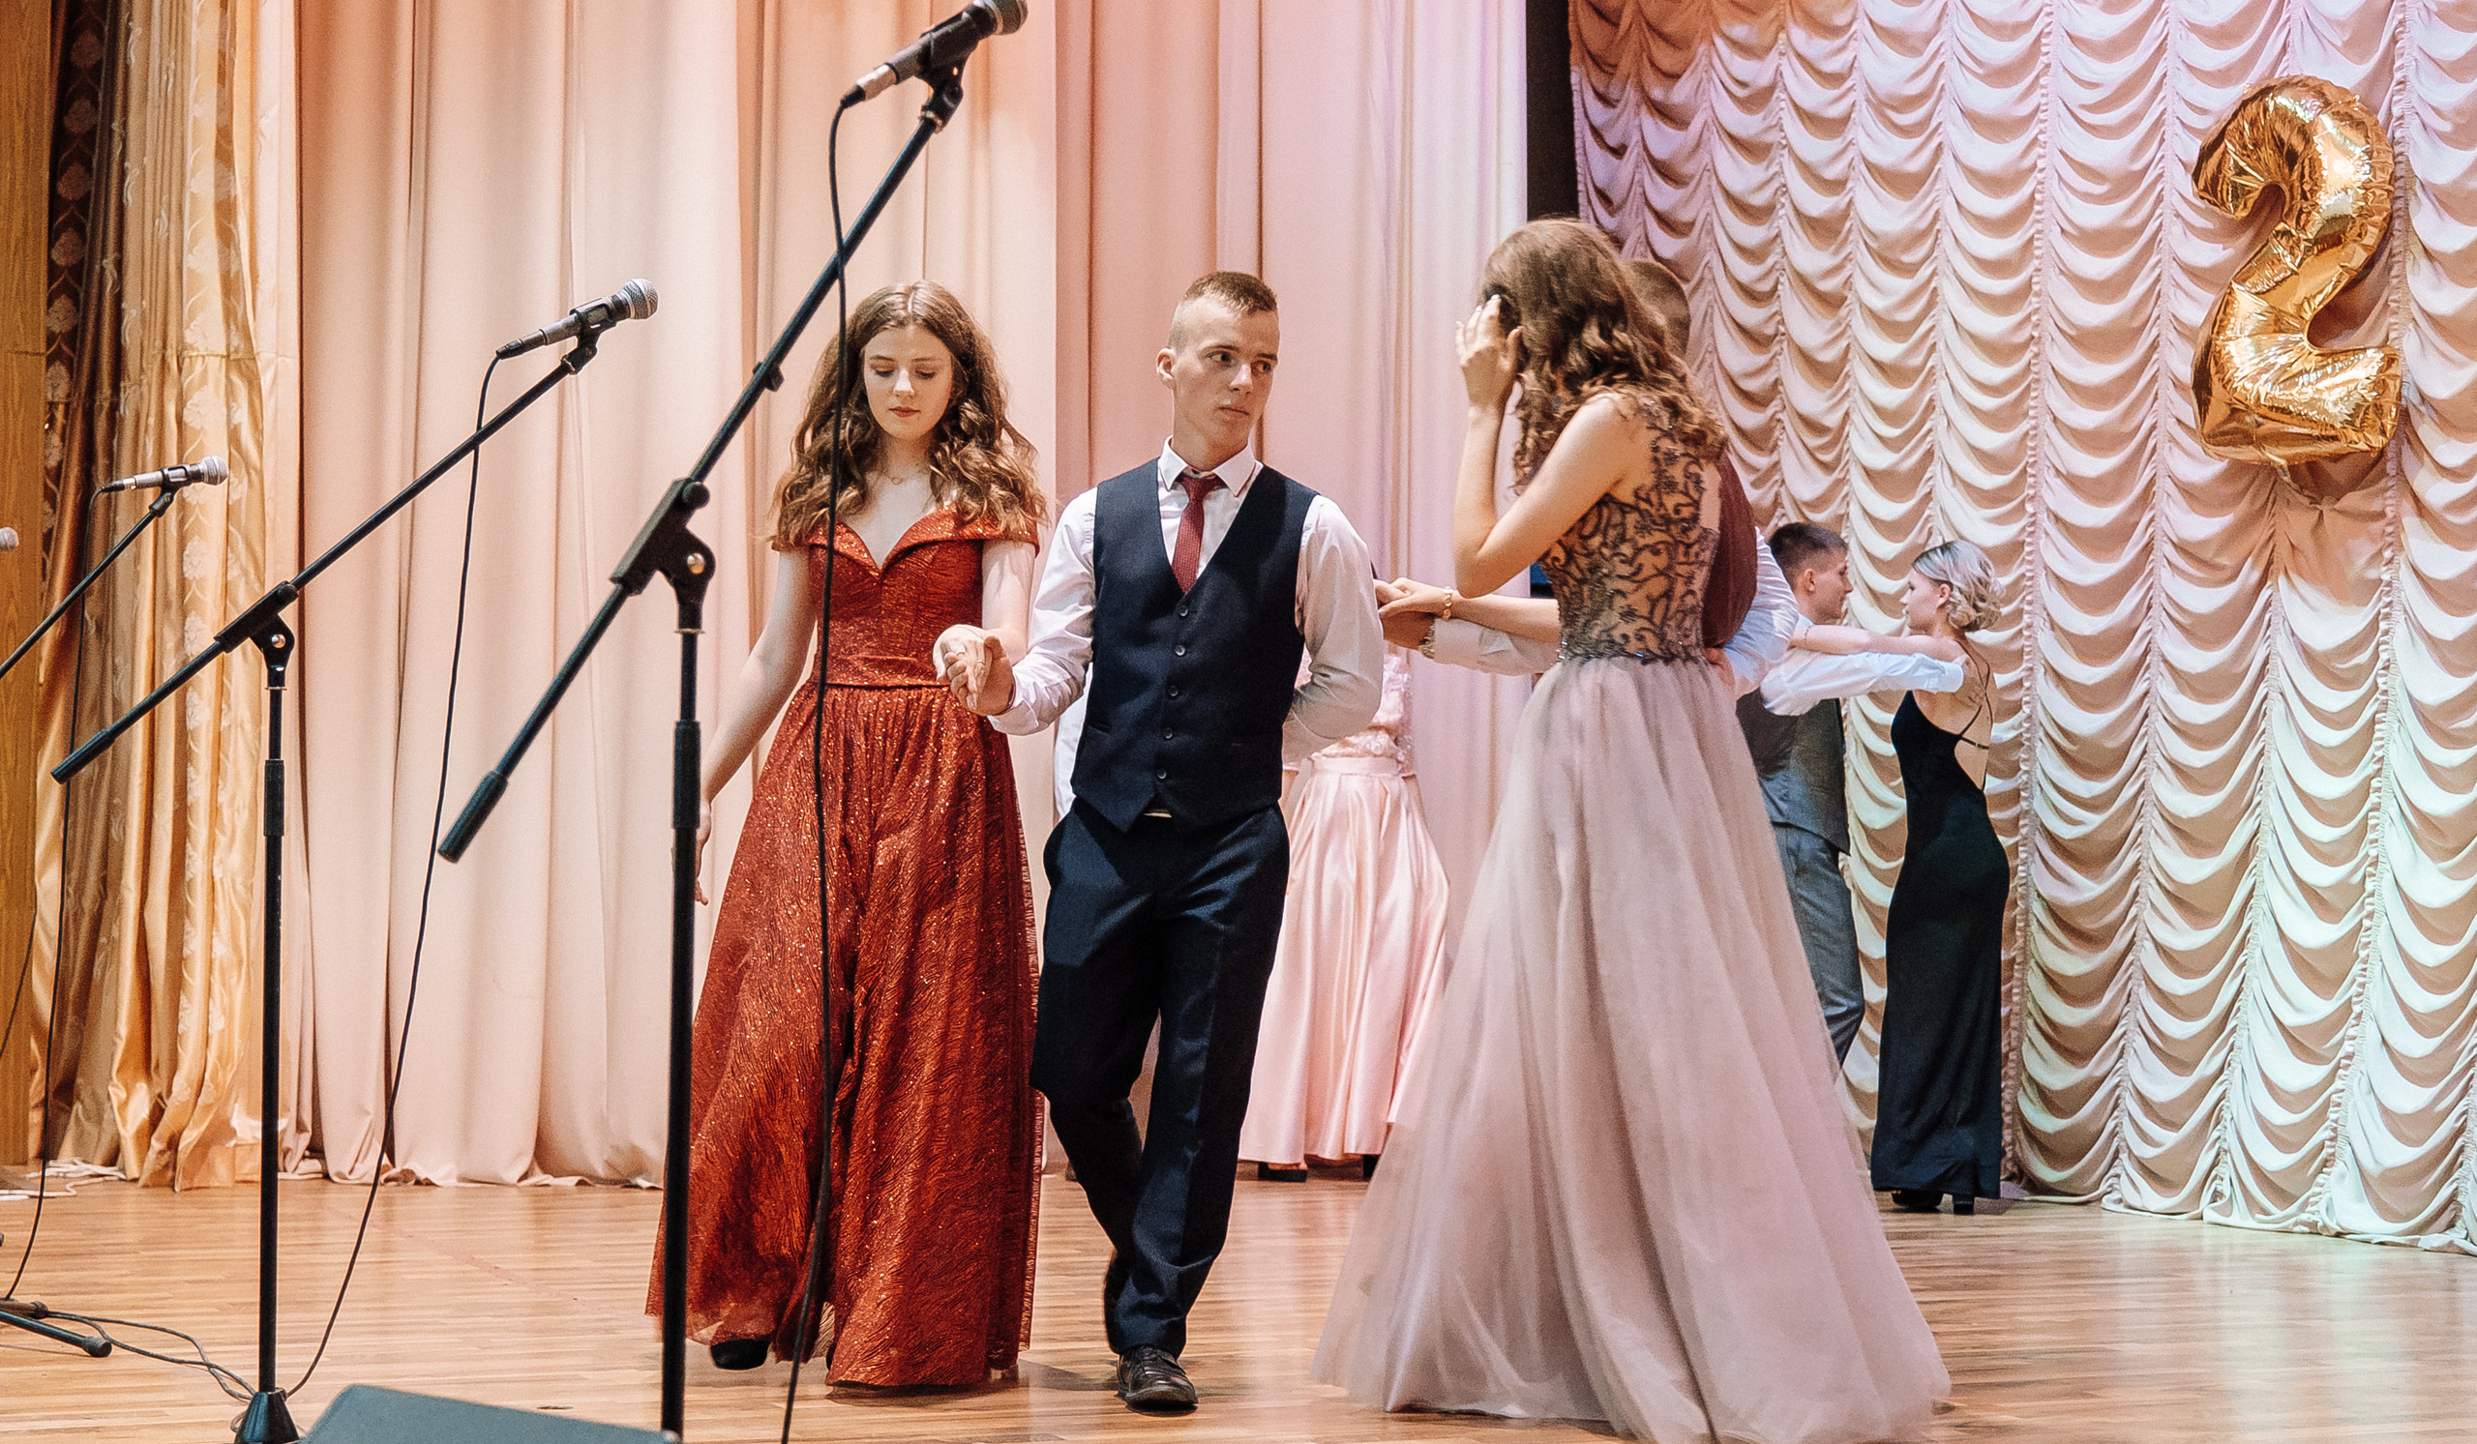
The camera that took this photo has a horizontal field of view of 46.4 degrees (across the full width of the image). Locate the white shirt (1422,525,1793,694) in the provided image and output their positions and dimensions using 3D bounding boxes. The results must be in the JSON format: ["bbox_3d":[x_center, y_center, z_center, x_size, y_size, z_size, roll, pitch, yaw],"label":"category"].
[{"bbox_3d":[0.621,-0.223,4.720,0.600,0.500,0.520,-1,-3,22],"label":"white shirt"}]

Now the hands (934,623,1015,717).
[{"bbox_3d":[-0.399,-0.079,4.360,0.125,0.145,0.160,0,-3,6],"label":"hands"}]

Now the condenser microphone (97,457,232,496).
[{"bbox_3d":[-1.887,-0.423,5.080,0.213,0.053,0.053,-13,3,-26],"label":"condenser microphone"}]

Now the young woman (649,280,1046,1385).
[{"bbox_3d":[-0.640,0.160,4.757,0.640,1.780,0.660,0,-3,6],"label":"young woman"}]

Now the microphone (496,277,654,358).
[{"bbox_3d":[-0.871,-0.521,3.810,0.223,0.053,0.053,-24,6,-20],"label":"microphone"}]

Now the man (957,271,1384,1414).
[{"bbox_3d":[-0.110,0.154,4.577,0.660,1.770,0.520,-1,-3,7],"label":"man"}]

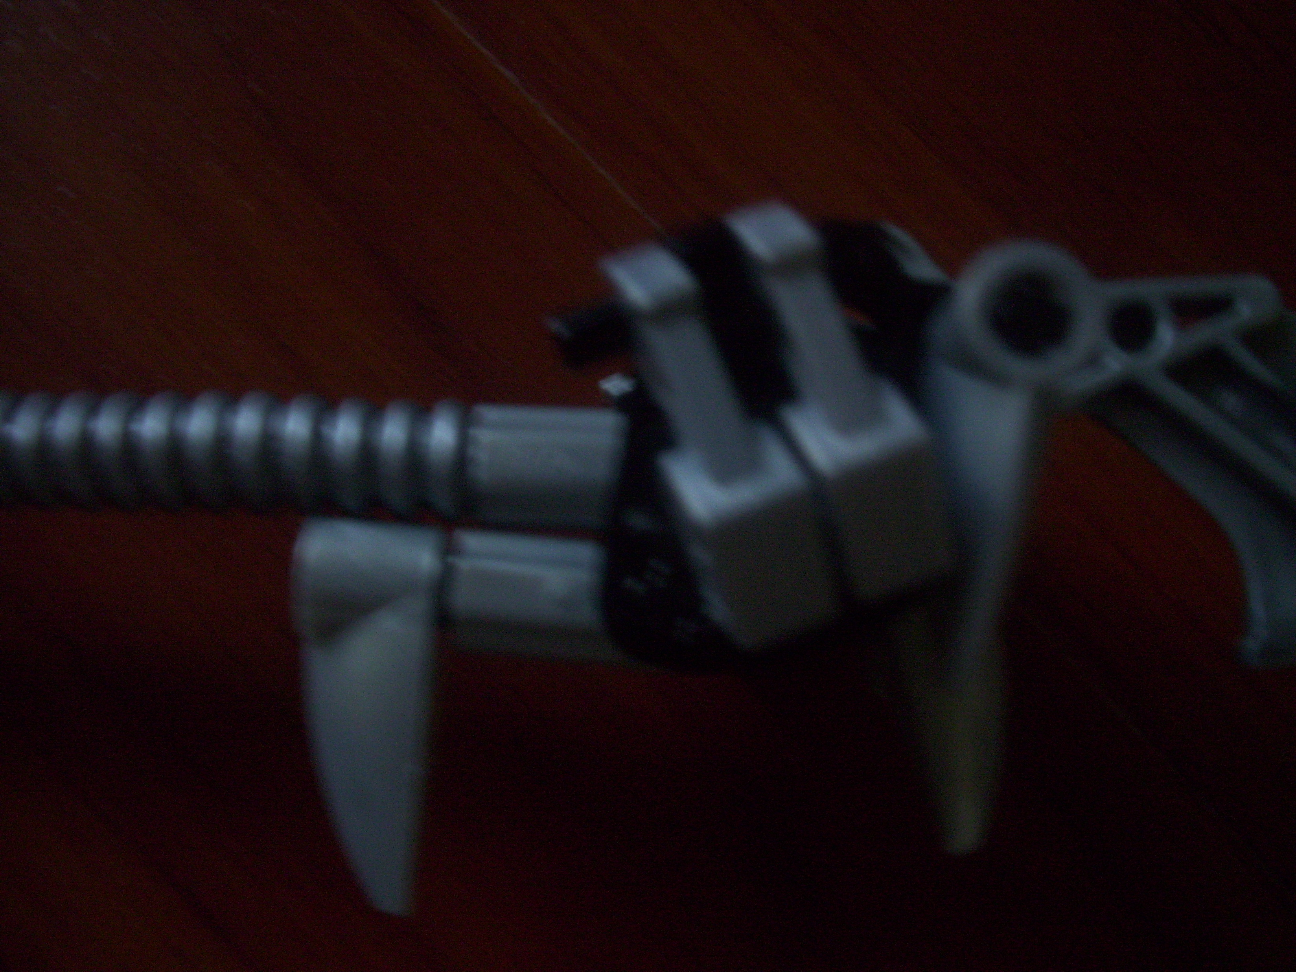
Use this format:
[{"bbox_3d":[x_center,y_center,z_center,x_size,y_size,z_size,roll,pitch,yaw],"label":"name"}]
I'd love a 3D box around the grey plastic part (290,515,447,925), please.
[{"bbox_3d":[-0.016,0.013,0.074,0.008,0.007,0.022,-2,83,0],"label":"grey plastic part"}]

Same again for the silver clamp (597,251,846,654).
[{"bbox_3d":[0.005,-0.002,0.075,0.006,0.022,0.009,-22,34,-5],"label":"silver clamp"}]

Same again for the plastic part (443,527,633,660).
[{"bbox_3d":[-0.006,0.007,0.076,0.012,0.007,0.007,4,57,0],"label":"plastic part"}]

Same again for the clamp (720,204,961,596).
[{"bbox_3d":[0.012,-0.005,0.076,0.006,0.022,0.009,-22,34,-5],"label":"clamp"}]

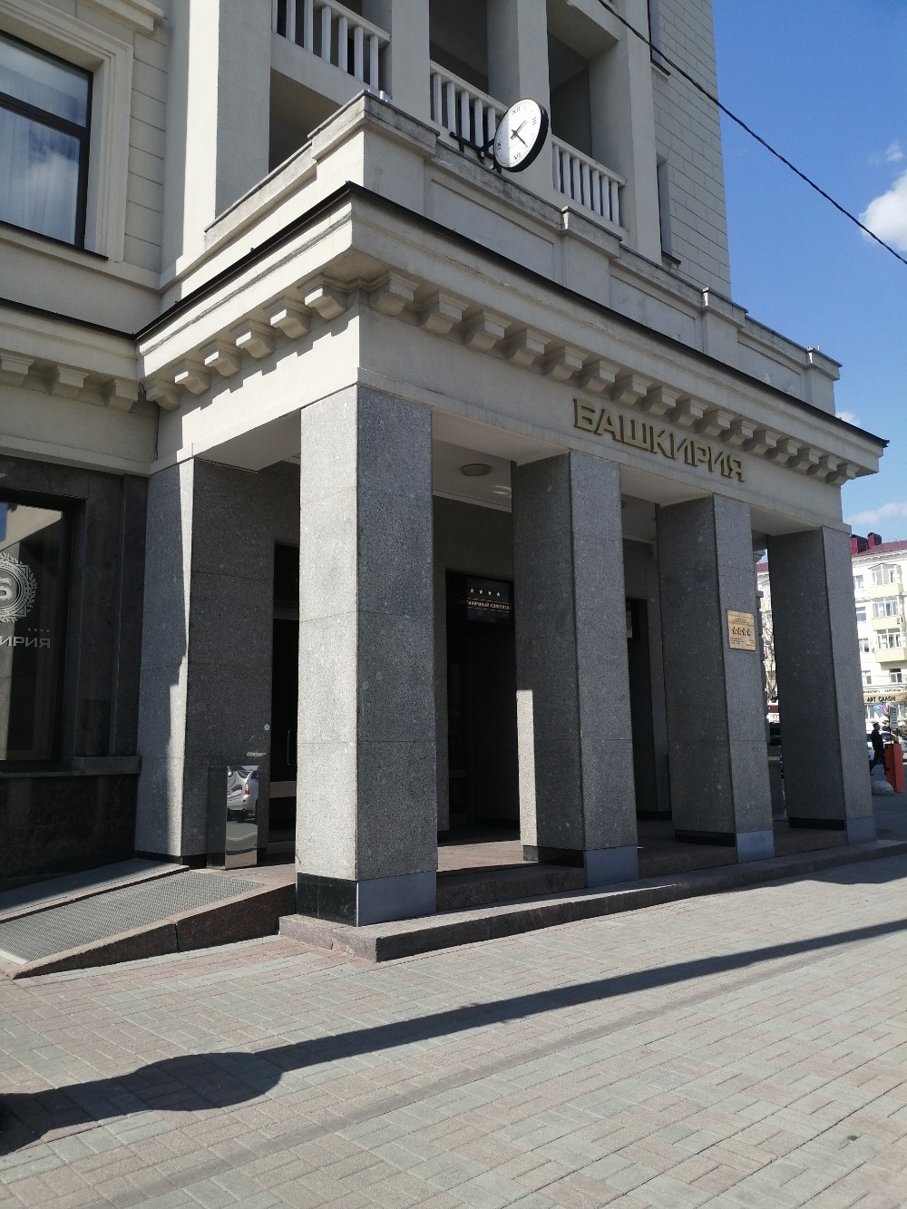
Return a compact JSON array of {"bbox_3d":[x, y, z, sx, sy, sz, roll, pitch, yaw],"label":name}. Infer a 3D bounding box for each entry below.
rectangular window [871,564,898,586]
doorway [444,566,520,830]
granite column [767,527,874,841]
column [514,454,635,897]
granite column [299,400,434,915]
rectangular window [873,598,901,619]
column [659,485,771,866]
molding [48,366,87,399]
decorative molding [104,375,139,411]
[{"bbox_3d":[39.743,-2.675,87.000,0.250,1.750,2.500,7,-12,-41],"label":"rectangular window"},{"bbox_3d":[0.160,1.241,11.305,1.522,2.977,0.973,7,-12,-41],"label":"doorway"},{"bbox_3d":[4.539,0.994,11.657,0.705,3.763,0.740,7,-12,-41],"label":"granite column"},{"bbox_3d":[1.085,0.564,8.606,0.705,3.769,0.740,7,-12,-41],"label":"column"},{"bbox_3d":[-0.652,0.352,7.071,0.705,3.780,0.740,7,-12,-41],"label":"granite column"},{"bbox_3d":[39.826,0.330,86.800,0.250,1.750,2.550,7,-12,-41],"label":"rectangular window"},{"bbox_3d":[2.790,0.775,10.113,0.705,3.763,0.740,7,-12,-41],"label":"column"},{"bbox_3d":[-3.557,-2.068,8.764,0.283,0.265,0.255,7,-12,-41],"label":"molding"},{"bbox_3d":[-3.172,-2.020,9.103,0.274,0.265,0.255,7,-12,-41],"label":"decorative molding"}]

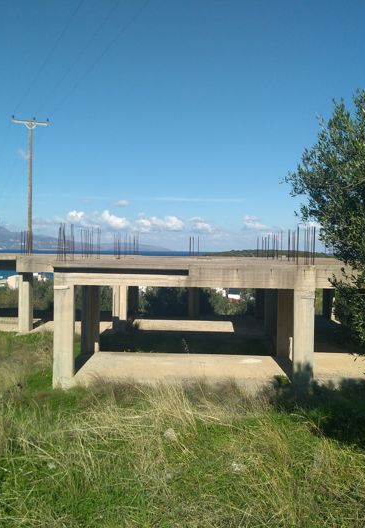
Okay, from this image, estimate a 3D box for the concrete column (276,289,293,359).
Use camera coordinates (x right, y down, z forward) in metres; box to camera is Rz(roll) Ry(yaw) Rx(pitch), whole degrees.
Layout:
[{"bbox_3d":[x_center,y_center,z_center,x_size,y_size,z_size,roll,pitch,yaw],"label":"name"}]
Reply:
[{"bbox_3d":[3.317,1.657,16.792,0.450,2.450,0.450,1,1,2],"label":"concrete column"}]

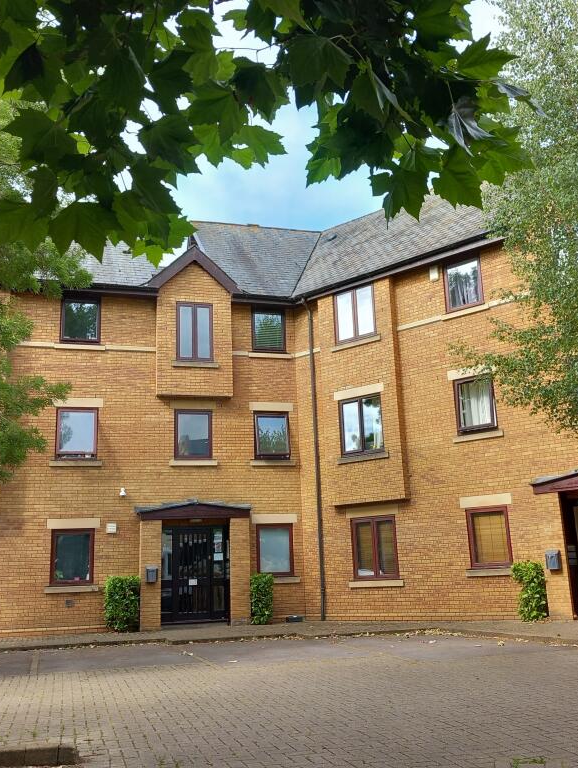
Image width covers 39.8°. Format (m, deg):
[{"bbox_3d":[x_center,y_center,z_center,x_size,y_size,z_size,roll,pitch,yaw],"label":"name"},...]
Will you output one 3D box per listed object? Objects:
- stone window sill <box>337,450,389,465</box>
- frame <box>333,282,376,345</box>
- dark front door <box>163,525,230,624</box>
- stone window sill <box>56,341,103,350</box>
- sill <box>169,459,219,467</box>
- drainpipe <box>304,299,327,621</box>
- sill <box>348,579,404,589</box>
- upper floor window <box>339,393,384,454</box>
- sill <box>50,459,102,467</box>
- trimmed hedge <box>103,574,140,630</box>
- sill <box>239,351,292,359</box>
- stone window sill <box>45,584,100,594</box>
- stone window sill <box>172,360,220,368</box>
[{"bbox_3d":[1.683,1.649,17.641,1.316,0.144,0.150,-13,-18,36],"label":"stone window sill"},{"bbox_3d":[1.542,-1.649,18.729,1.185,1.295,0.110,-13,-17,39],"label":"frame"},{"bbox_3d":[-2.140,4.250,17.823,1.500,2.090,0.120,2,-15,-14],"label":"dark front door"},{"bbox_3d":[-4.812,-0.833,18.409,1.130,0.135,0.180,2,-14,-17],"label":"stone window sill"},{"bbox_3d":[-2.199,1.845,18.415,1.095,0.135,0.160,2,-15,-15],"label":"sill"},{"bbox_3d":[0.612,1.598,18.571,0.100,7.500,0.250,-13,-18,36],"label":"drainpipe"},{"bbox_3d":[1.907,4.283,17.112,1.380,0.136,0.160,-13,-18,38],"label":"sill"},{"bbox_3d":[1.640,0.938,17.908,1.131,1.327,0.120,-13,-18,36],"label":"upper floor window"},{"bbox_3d":[-4.725,1.782,17.748,1.118,0.118,0.150,2,-15,-14],"label":"sill"},{"bbox_3d":[-3.531,4.660,16.962,0.770,1.140,0.580,2,-15,-15],"label":"trimmed hedge"},{"bbox_3d":[-0.485,-0.676,19.707,1.190,0.138,0.180,2,-14,-17],"label":"sill"},{"bbox_3d":[-4.671,4.420,17.178,1.112,0.138,0.180,2,-14,-17],"label":"stone window sill"},{"bbox_3d":[-2.199,-0.441,18.868,1.100,0.137,0.180,2,-14,-17],"label":"stone window sill"}]

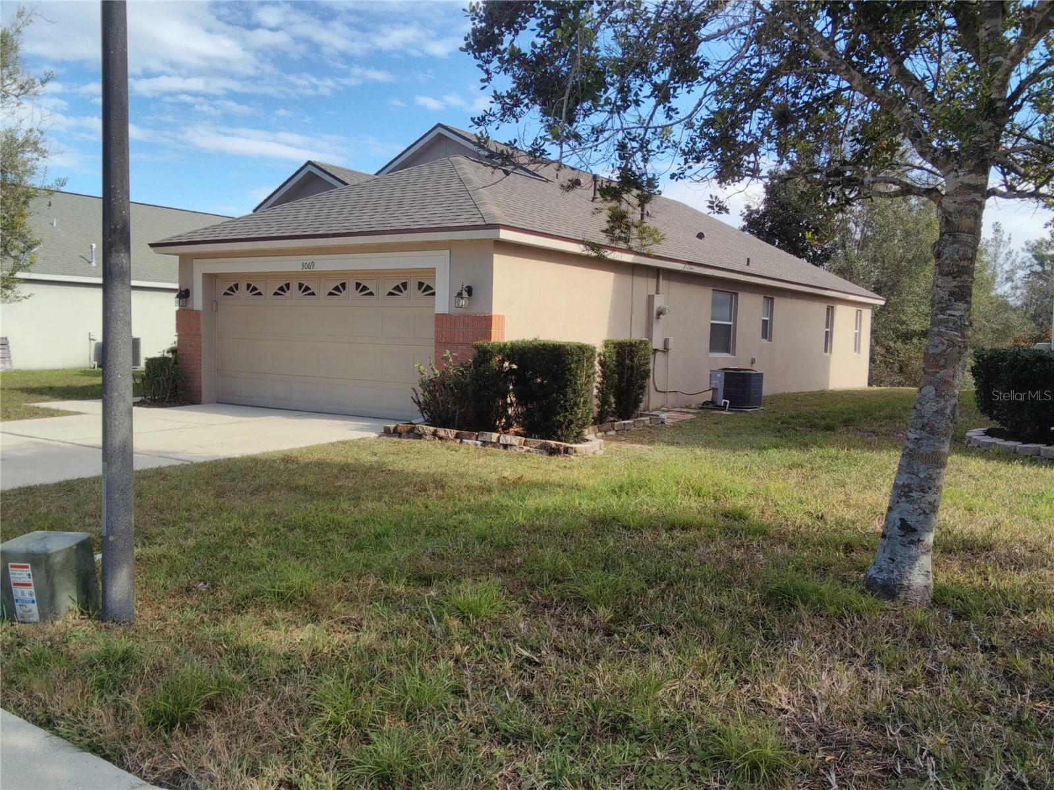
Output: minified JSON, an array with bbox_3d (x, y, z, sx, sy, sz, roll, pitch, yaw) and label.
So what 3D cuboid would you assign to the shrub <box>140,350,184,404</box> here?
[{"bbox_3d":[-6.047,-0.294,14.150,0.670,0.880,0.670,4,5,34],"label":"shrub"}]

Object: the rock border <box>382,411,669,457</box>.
[{"bbox_3d":[0.544,0.428,11.704,2.900,0.220,4.300,4,5,34],"label":"rock border"}]

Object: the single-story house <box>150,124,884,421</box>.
[{"bbox_3d":[0.374,-3.391,22.775,12.800,6.150,21.200,4,5,34],"label":"single-story house"}]

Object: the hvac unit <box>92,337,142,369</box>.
[{"bbox_3d":[-11.255,-1.153,23.400,0.930,0.850,0.930,4,5,34],"label":"hvac unit"}]

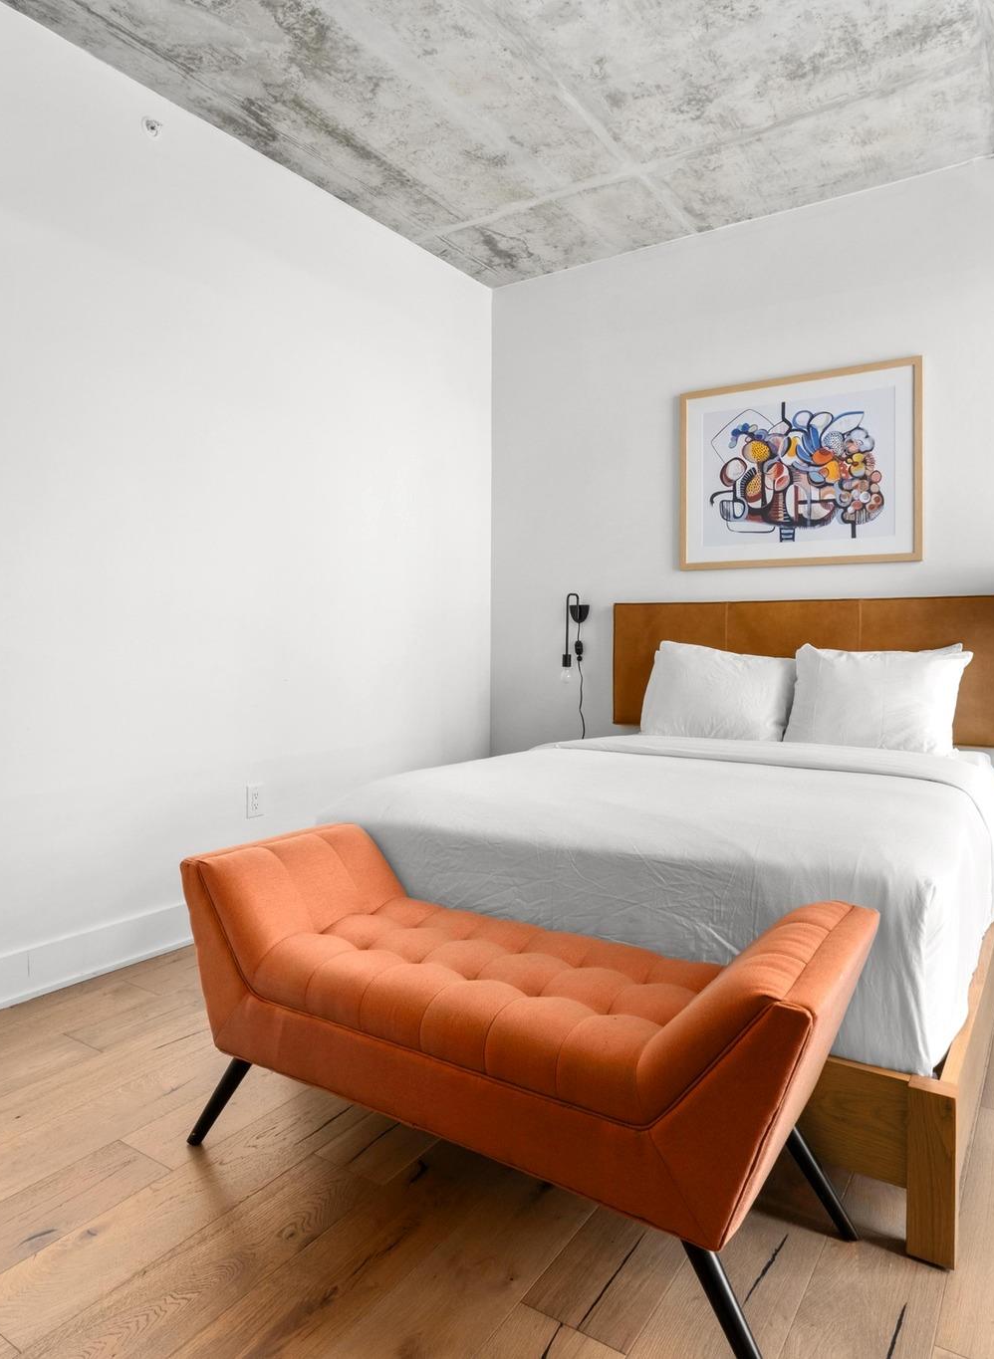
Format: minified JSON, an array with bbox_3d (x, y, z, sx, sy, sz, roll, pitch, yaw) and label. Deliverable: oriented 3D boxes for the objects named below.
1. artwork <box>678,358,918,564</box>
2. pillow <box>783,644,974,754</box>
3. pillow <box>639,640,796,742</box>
[{"bbox_3d":[1.257,-0.885,3.619,1.000,0.810,0.035,1,2,34],"label":"artwork"},{"bbox_3d":[1.427,0.080,3.226,0.640,0.430,0.190,1,-9,34],"label":"pillow"},{"bbox_3d":[0.919,0.056,3.583,0.640,0.430,0.190,1,-9,34],"label":"pillow"}]

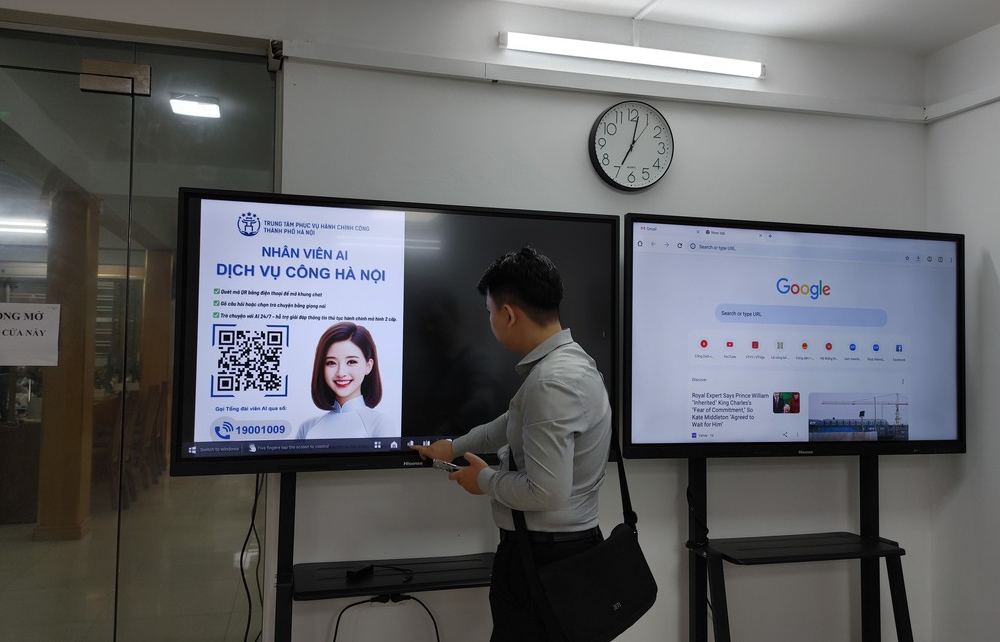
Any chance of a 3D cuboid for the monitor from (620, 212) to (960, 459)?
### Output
[{"bbox_3d":[1.174,0.074,2.945,1.488,0.893,0.080,1,-2,-14],"label":"monitor"}]

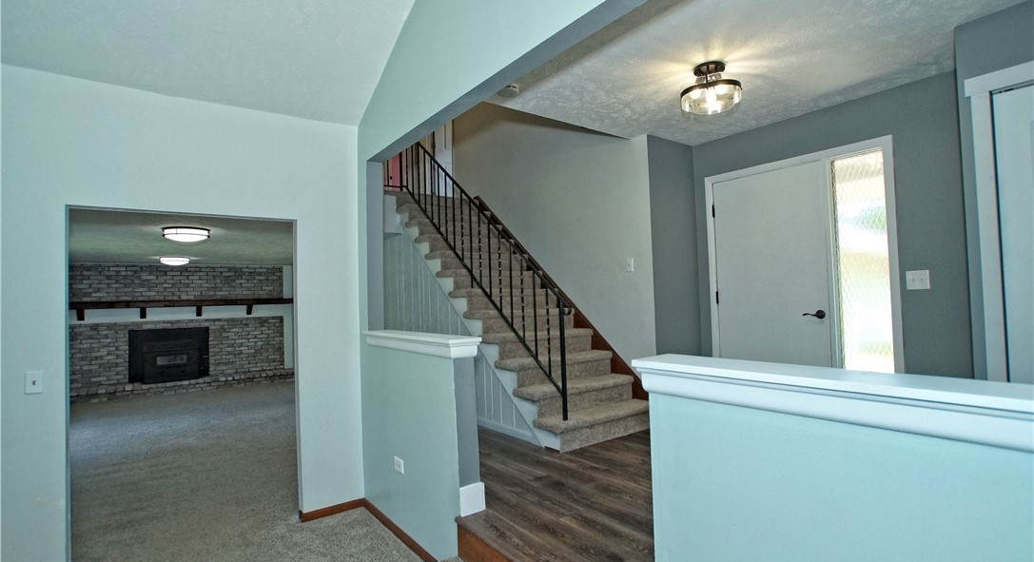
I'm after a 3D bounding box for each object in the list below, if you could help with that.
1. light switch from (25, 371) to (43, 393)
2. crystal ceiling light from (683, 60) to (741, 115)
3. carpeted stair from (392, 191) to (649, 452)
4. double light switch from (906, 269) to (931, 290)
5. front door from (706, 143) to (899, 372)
[{"bbox_3d":[-2.712,0.575,2.580,0.072,0.119,0.012,-1,-2,-35],"label":"light switch"},{"bbox_3d":[1.163,-1.173,2.759,0.332,0.222,0.332,-1,-2,-39],"label":"crystal ceiling light"},{"bbox_3d":[-0.130,0.102,4.724,1.030,2.420,2.700,-1,-2,-37],"label":"carpeted stair"},{"bbox_3d":[2.661,-0.004,3.045,0.012,0.121,0.118,-1,-2,-39],"label":"double light switch"},{"bbox_3d":[2.201,0.104,3.659,0.090,2.150,1.380,-1,-2,-39],"label":"front door"}]

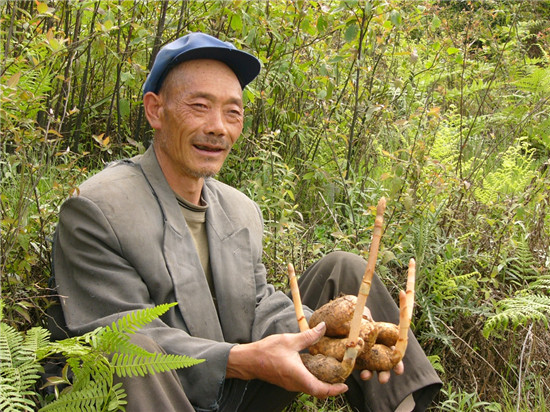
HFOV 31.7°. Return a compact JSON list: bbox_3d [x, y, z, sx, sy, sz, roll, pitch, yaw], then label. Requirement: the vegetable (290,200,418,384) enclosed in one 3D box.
[{"bbox_3d":[0.115,0.126,1.440,0.185,0.265,0.150,4,5,-7],"label":"vegetable"}]

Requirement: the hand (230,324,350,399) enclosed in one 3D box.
[{"bbox_3d":[0.020,0.227,1.420,0.175,0.095,0.095,8,6,-6],"label":"hand"}]

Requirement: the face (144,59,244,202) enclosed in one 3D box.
[{"bbox_3d":[-0.134,-0.130,1.650,0.155,0.225,0.155,5,8,-33],"label":"face"}]

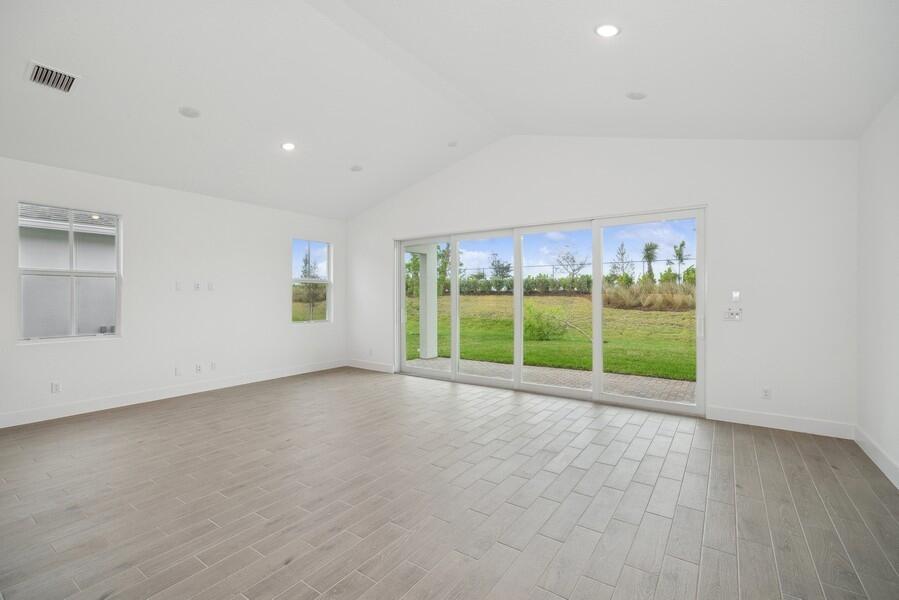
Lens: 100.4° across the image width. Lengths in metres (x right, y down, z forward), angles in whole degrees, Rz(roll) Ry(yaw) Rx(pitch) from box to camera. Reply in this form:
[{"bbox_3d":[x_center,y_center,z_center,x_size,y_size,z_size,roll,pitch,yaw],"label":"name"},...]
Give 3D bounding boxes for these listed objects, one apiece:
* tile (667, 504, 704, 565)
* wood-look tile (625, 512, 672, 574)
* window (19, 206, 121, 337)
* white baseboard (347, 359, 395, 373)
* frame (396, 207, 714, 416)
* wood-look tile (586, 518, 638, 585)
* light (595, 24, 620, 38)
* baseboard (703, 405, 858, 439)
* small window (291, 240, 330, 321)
[{"bbox_3d":[1.443,1.408,2.269,0.155,0.010,0.605,0,1,36],"label":"tile"},{"bbox_3d":[1.182,1.409,2.194,0.155,0.010,0.605,0,1,36],"label":"wood-look tile"},{"bbox_3d":[-4.497,-0.309,4.476,0.100,1.520,0.870,1,1,38],"label":"window"},{"bbox_3d":[-1.523,1.268,7.180,1.210,0.152,0.018,0,1,32],"label":"white baseboard"},{"bbox_3d":[1.012,0.152,5.635,4.700,2.420,0.130,0,1,32],"label":"frame"},{"bbox_3d":[0.931,1.410,2.119,0.155,0.010,0.605,0,1,36],"label":"wood-look tile"},{"bbox_3d":[1.163,-1.978,2.758,0.180,0.030,0.180,17,10,35],"label":"light"},{"bbox_3d":[3.496,1.306,4.034,1.210,0.152,0.018,0,1,32],"label":"baseboard"},{"bbox_3d":[-2.541,-0.328,6.934,0.100,1.500,0.850,1,1,38],"label":"small window"}]

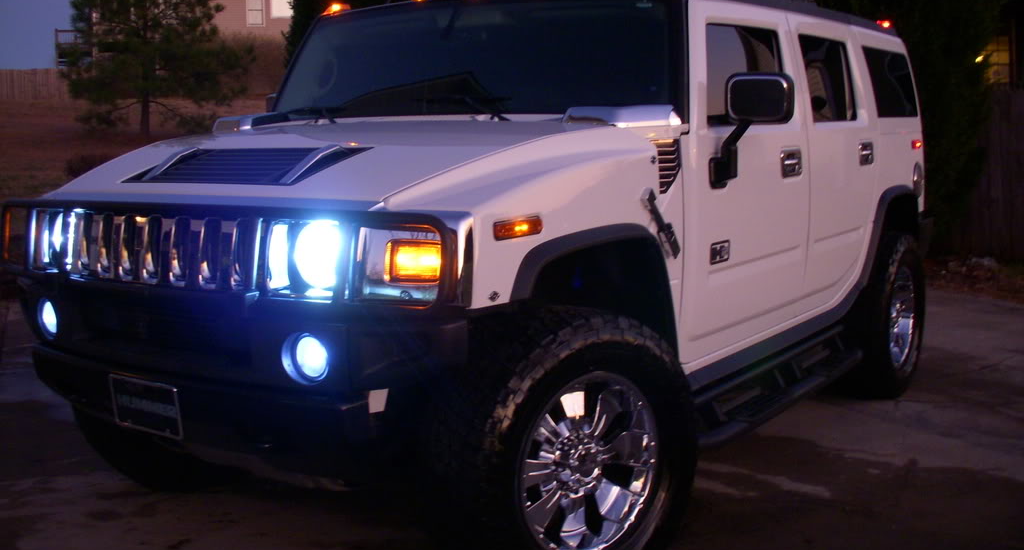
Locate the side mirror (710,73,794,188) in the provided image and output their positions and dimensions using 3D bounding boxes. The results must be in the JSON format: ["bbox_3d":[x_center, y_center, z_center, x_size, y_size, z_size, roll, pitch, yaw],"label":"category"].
[{"bbox_3d":[0.869,-0.515,4.016,0.260,0.410,0.160,5,9,35],"label":"side mirror"}]

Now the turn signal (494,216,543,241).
[{"bbox_3d":[0.025,-0.128,3.028,0.030,0.050,0.215,5,9,35],"label":"turn signal"}]

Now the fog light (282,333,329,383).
[{"bbox_3d":[-0.519,0.216,2.963,0.140,0.140,0.080,3,9,27],"label":"fog light"}]

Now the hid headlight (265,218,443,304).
[{"bbox_3d":[-0.394,-0.043,2.935,0.540,0.210,0.140,3,9,29],"label":"hid headlight"}]

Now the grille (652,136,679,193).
[{"bbox_3d":[0.518,-0.364,3.755,0.035,0.185,0.200,5,9,35],"label":"grille"}]

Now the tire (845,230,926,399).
[{"bbox_3d":[1.953,0.204,6.066,0.320,0.895,0.895,5,9,35],"label":"tire"}]

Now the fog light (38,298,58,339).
[{"bbox_3d":[-1.467,0.140,3.620,0.140,0.140,0.080,6,10,43],"label":"fog light"}]

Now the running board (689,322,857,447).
[{"bbox_3d":[1.119,0.422,4.616,0.190,0.180,1.640,5,9,35],"label":"running board"}]

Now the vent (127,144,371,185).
[{"bbox_3d":[-0.834,-0.348,3.460,0.790,0.060,0.335,5,27,35],"label":"vent"}]

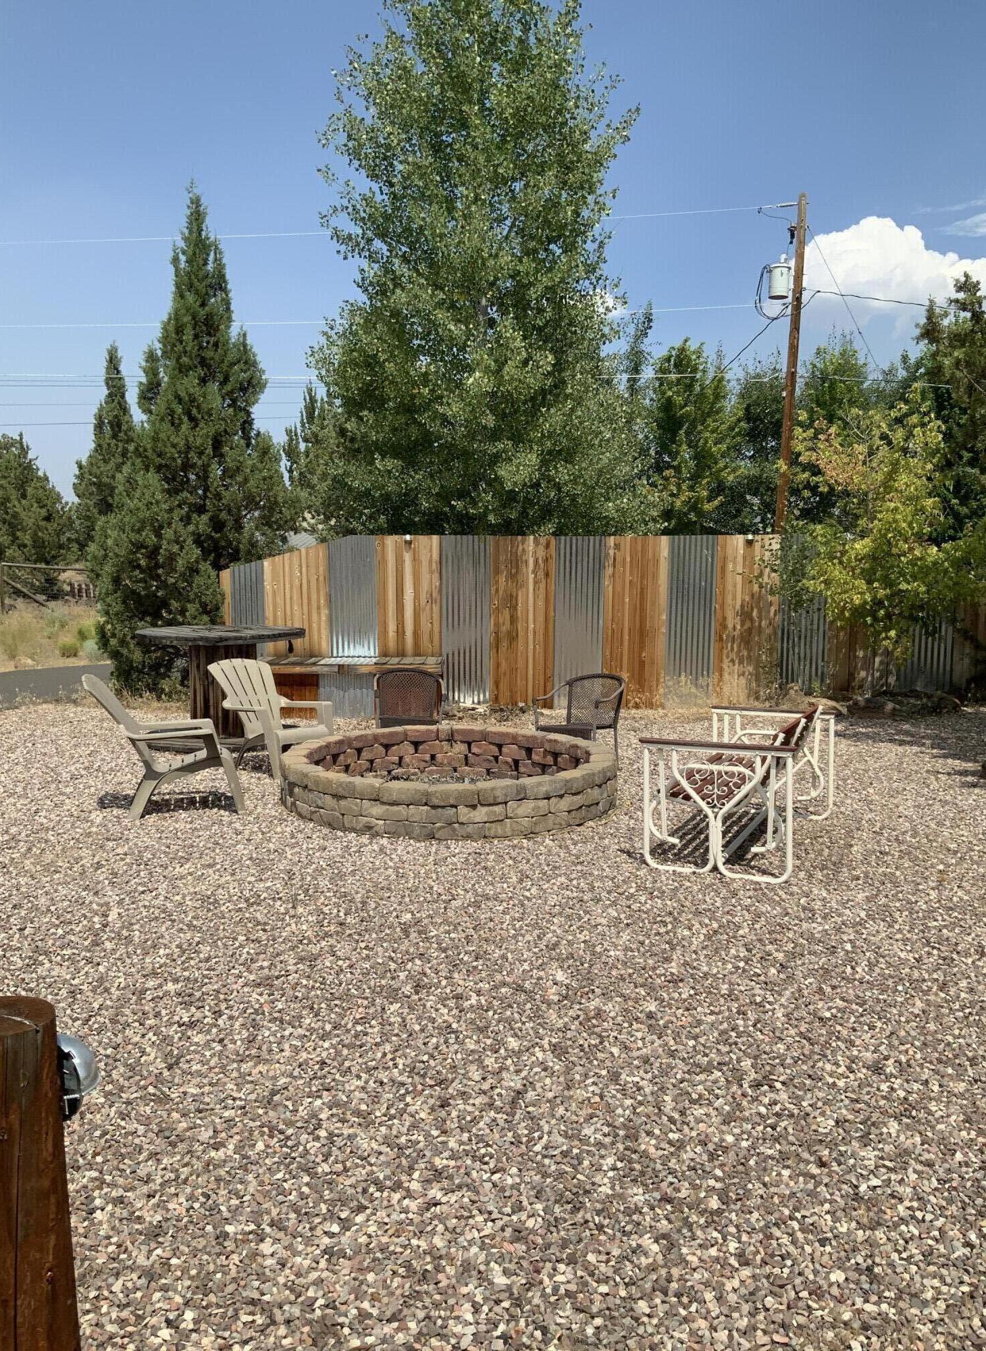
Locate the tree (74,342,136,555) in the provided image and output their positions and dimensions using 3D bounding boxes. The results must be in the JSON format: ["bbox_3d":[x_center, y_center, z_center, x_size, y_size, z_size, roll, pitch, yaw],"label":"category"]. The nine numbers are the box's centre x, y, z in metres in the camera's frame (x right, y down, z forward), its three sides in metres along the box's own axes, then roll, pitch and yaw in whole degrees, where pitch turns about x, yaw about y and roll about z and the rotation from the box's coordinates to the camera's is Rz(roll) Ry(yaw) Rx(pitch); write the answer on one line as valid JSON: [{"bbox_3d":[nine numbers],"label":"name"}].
[{"bbox_3d":[-8.100,-4.050,24.000,1.800,6.000,1.800,0,6,0],"label":"tree"}]

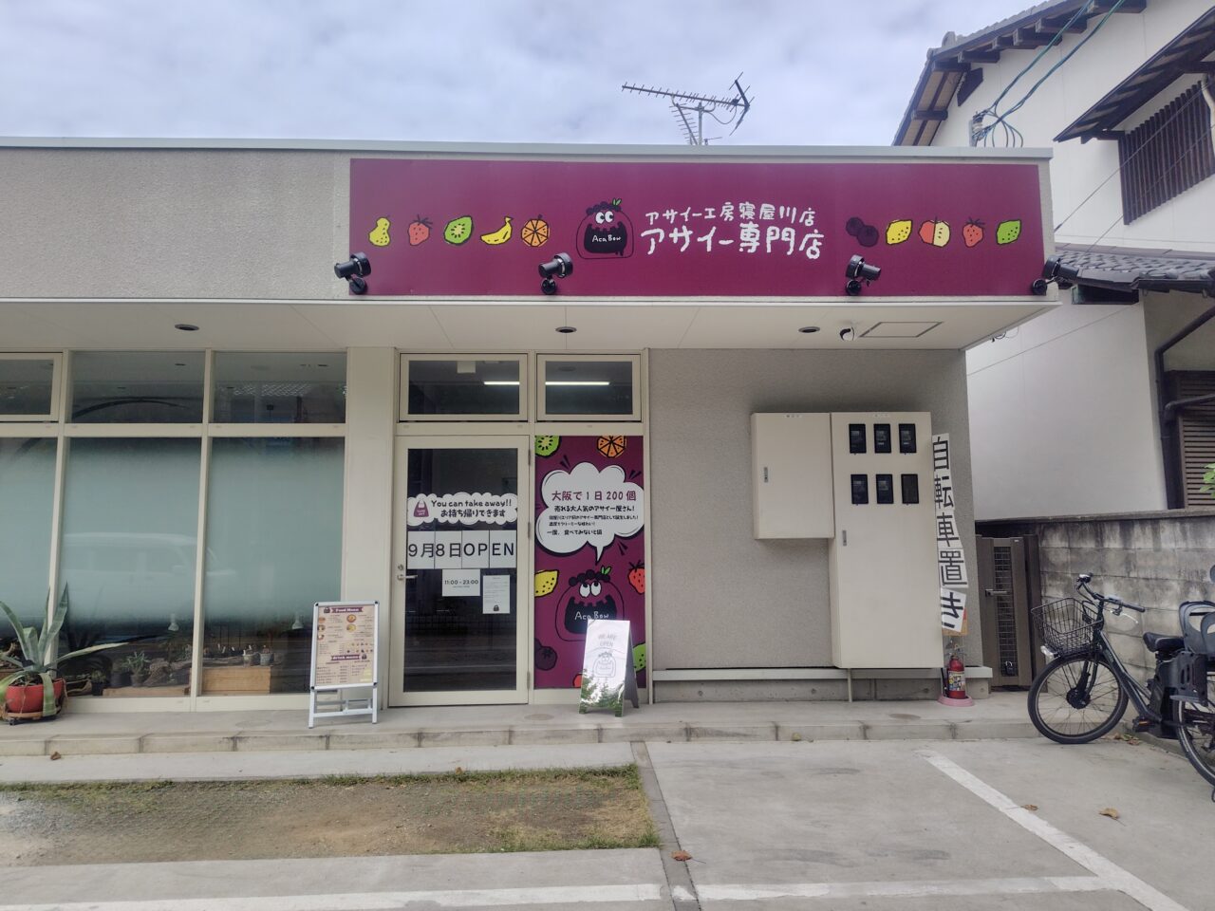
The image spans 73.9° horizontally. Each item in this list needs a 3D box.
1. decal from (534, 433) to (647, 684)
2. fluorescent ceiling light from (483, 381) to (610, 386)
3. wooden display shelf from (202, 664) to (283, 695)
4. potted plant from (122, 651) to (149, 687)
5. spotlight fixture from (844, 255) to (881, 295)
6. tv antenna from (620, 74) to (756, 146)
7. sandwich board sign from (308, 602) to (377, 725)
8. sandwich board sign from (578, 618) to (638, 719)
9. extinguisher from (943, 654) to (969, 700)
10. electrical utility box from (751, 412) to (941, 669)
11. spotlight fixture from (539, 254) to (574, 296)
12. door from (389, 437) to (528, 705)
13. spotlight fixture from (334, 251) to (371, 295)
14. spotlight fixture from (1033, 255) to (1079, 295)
[{"bbox_3d":[-0.142,0.831,6.418,0.880,1.998,0.020,0,-6,-2],"label":"decal"},{"bbox_3d":[-0.591,-0.708,7.901,1.230,0.055,0.080,0,-6,-2],"label":"fluorescent ceiling light"},{"bbox_3d":[-2.987,1.803,6.495,0.620,0.240,0.280,0,-6,-2],"label":"wooden display shelf"},{"bbox_3d":[-3.771,1.711,6.454,0.210,0.285,0.200,0,-6,-2],"label":"potted plant"},{"bbox_3d":[1.654,-1.200,5.292,0.270,0.240,0.220,9,2,42],"label":"spotlight fixture"},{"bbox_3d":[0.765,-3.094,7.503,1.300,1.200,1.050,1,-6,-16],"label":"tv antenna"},{"bbox_3d":[-1.912,1.493,5.901,0.452,0.843,0.456,1,-6,-16],"label":"sandwich board sign"},{"bbox_3d":[0.017,1.587,6.102,0.343,0.669,0.344,-3,-6,23],"label":"sandwich board sign"},{"bbox_3d":[2.665,1.665,6.200,0.165,0.420,0.145,0,-6,-2],"label":"extinguisher"},{"bbox_3d":[1.886,0.656,6.403,1.425,2.000,0.180,0,-6,-2],"label":"electrical utility box"},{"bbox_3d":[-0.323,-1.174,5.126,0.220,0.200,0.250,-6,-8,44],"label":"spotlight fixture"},{"bbox_3d":[-1.141,0.889,6.369,1.070,2.095,0.060,0,-6,-2],"label":"door"},{"bbox_3d":[-1.613,-1.182,5.177,0.220,0.240,0.270,-6,3,44],"label":"spotlight fixture"},{"bbox_3d":[2.910,-1.193,5.233,0.220,0.200,0.260,5,-8,-40],"label":"spotlight fixture"}]

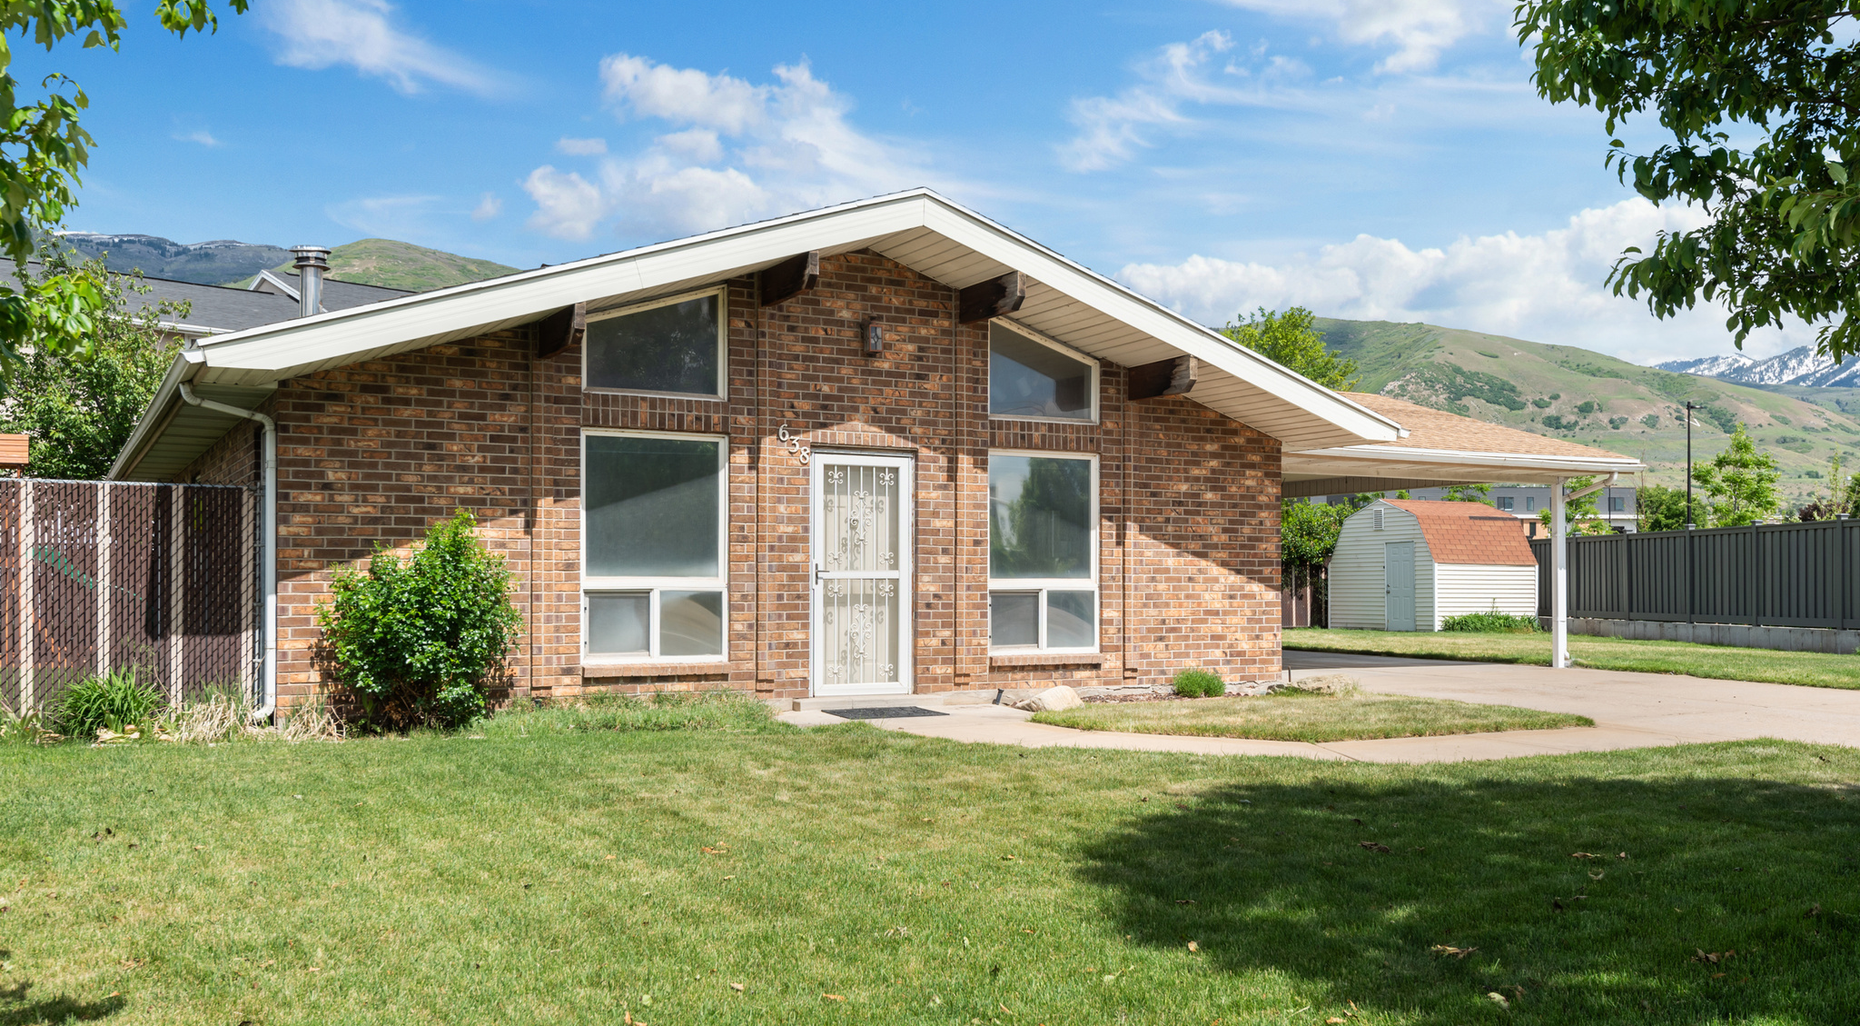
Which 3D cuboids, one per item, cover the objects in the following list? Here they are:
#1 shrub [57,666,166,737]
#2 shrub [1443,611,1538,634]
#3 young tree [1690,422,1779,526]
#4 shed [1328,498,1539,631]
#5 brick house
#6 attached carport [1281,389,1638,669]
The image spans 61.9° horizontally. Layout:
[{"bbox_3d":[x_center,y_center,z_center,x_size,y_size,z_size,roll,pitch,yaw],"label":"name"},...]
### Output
[{"bbox_3d":[-5.435,1.250,10.300,0.680,0.480,0.620,1,-2,-29],"label":"shrub"},{"bbox_3d":[12.563,2.393,34.227,2.750,0.480,0.750,1,-2,-29],"label":"shrub"},{"bbox_3d":[23.430,0.326,45.000,2.600,5.840,2.600,1,-2,-29],"label":"young tree"},{"bbox_3d":[11.668,1.208,36.023,3.299,2.969,3.248,1,-2,-29],"label":"shed"},{"bbox_3d":[-1.537,-0.176,19.860,15.445,4.198,14.200,1,-2,-29],"label":"brick house"},{"bbox_3d":[4.195,0.145,20.009,5.302,3.570,7.350,1,-2,-29],"label":"attached carport"}]

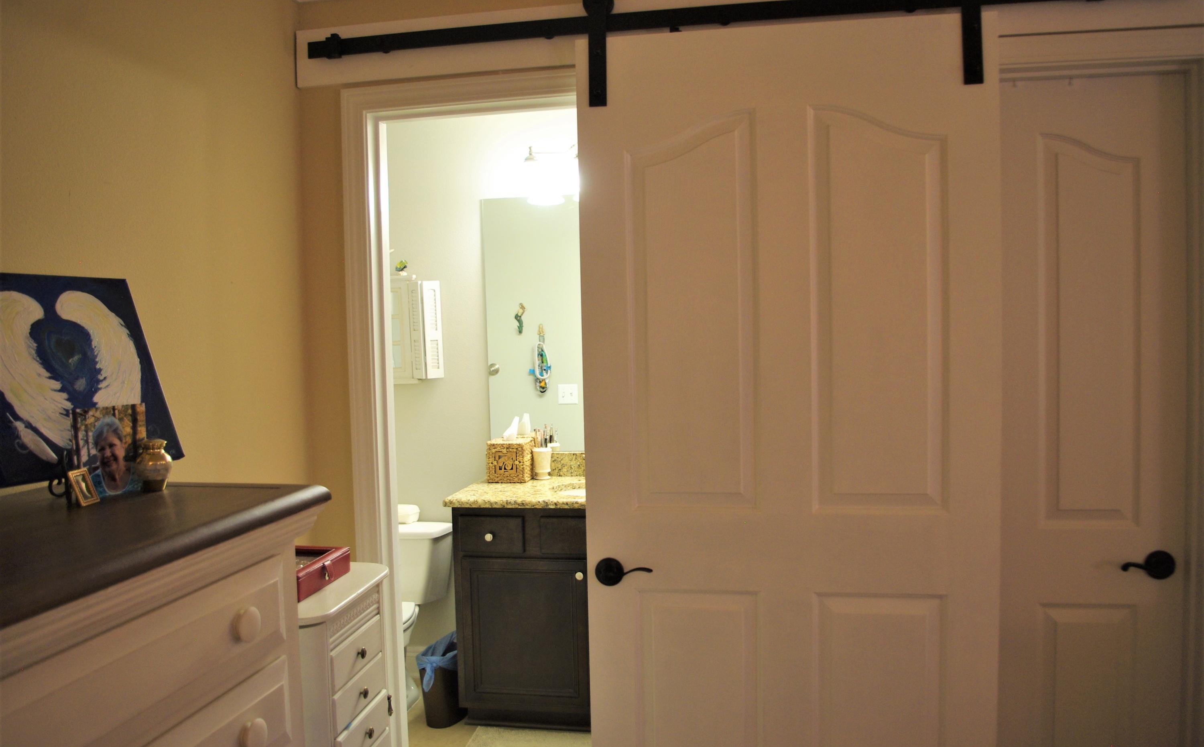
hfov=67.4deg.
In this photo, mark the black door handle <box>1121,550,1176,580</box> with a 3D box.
[{"bbox_3d":[1.204,0.425,1.984,0.135,0.066,0.059,-1,3,10],"label":"black door handle"}]

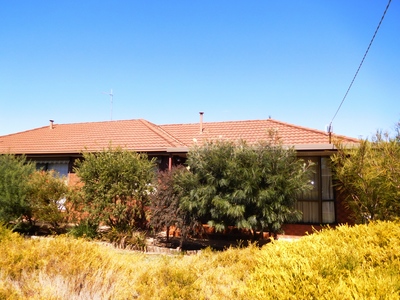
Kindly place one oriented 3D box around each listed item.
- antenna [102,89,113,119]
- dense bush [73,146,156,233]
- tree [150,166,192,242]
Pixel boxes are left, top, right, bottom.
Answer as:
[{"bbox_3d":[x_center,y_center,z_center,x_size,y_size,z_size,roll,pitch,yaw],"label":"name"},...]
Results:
[{"bbox_3d":[-4.675,-2.299,14.600,0.600,1.650,0.450,3,-5,-41],"label":"antenna"},{"bbox_3d":[-2.723,1.258,9.200,2.650,2.750,2.300,0,-4,0],"label":"dense bush"},{"bbox_3d":[-0.839,1.603,8.500,1.250,2.250,1.200,0,-4,0],"label":"tree"}]

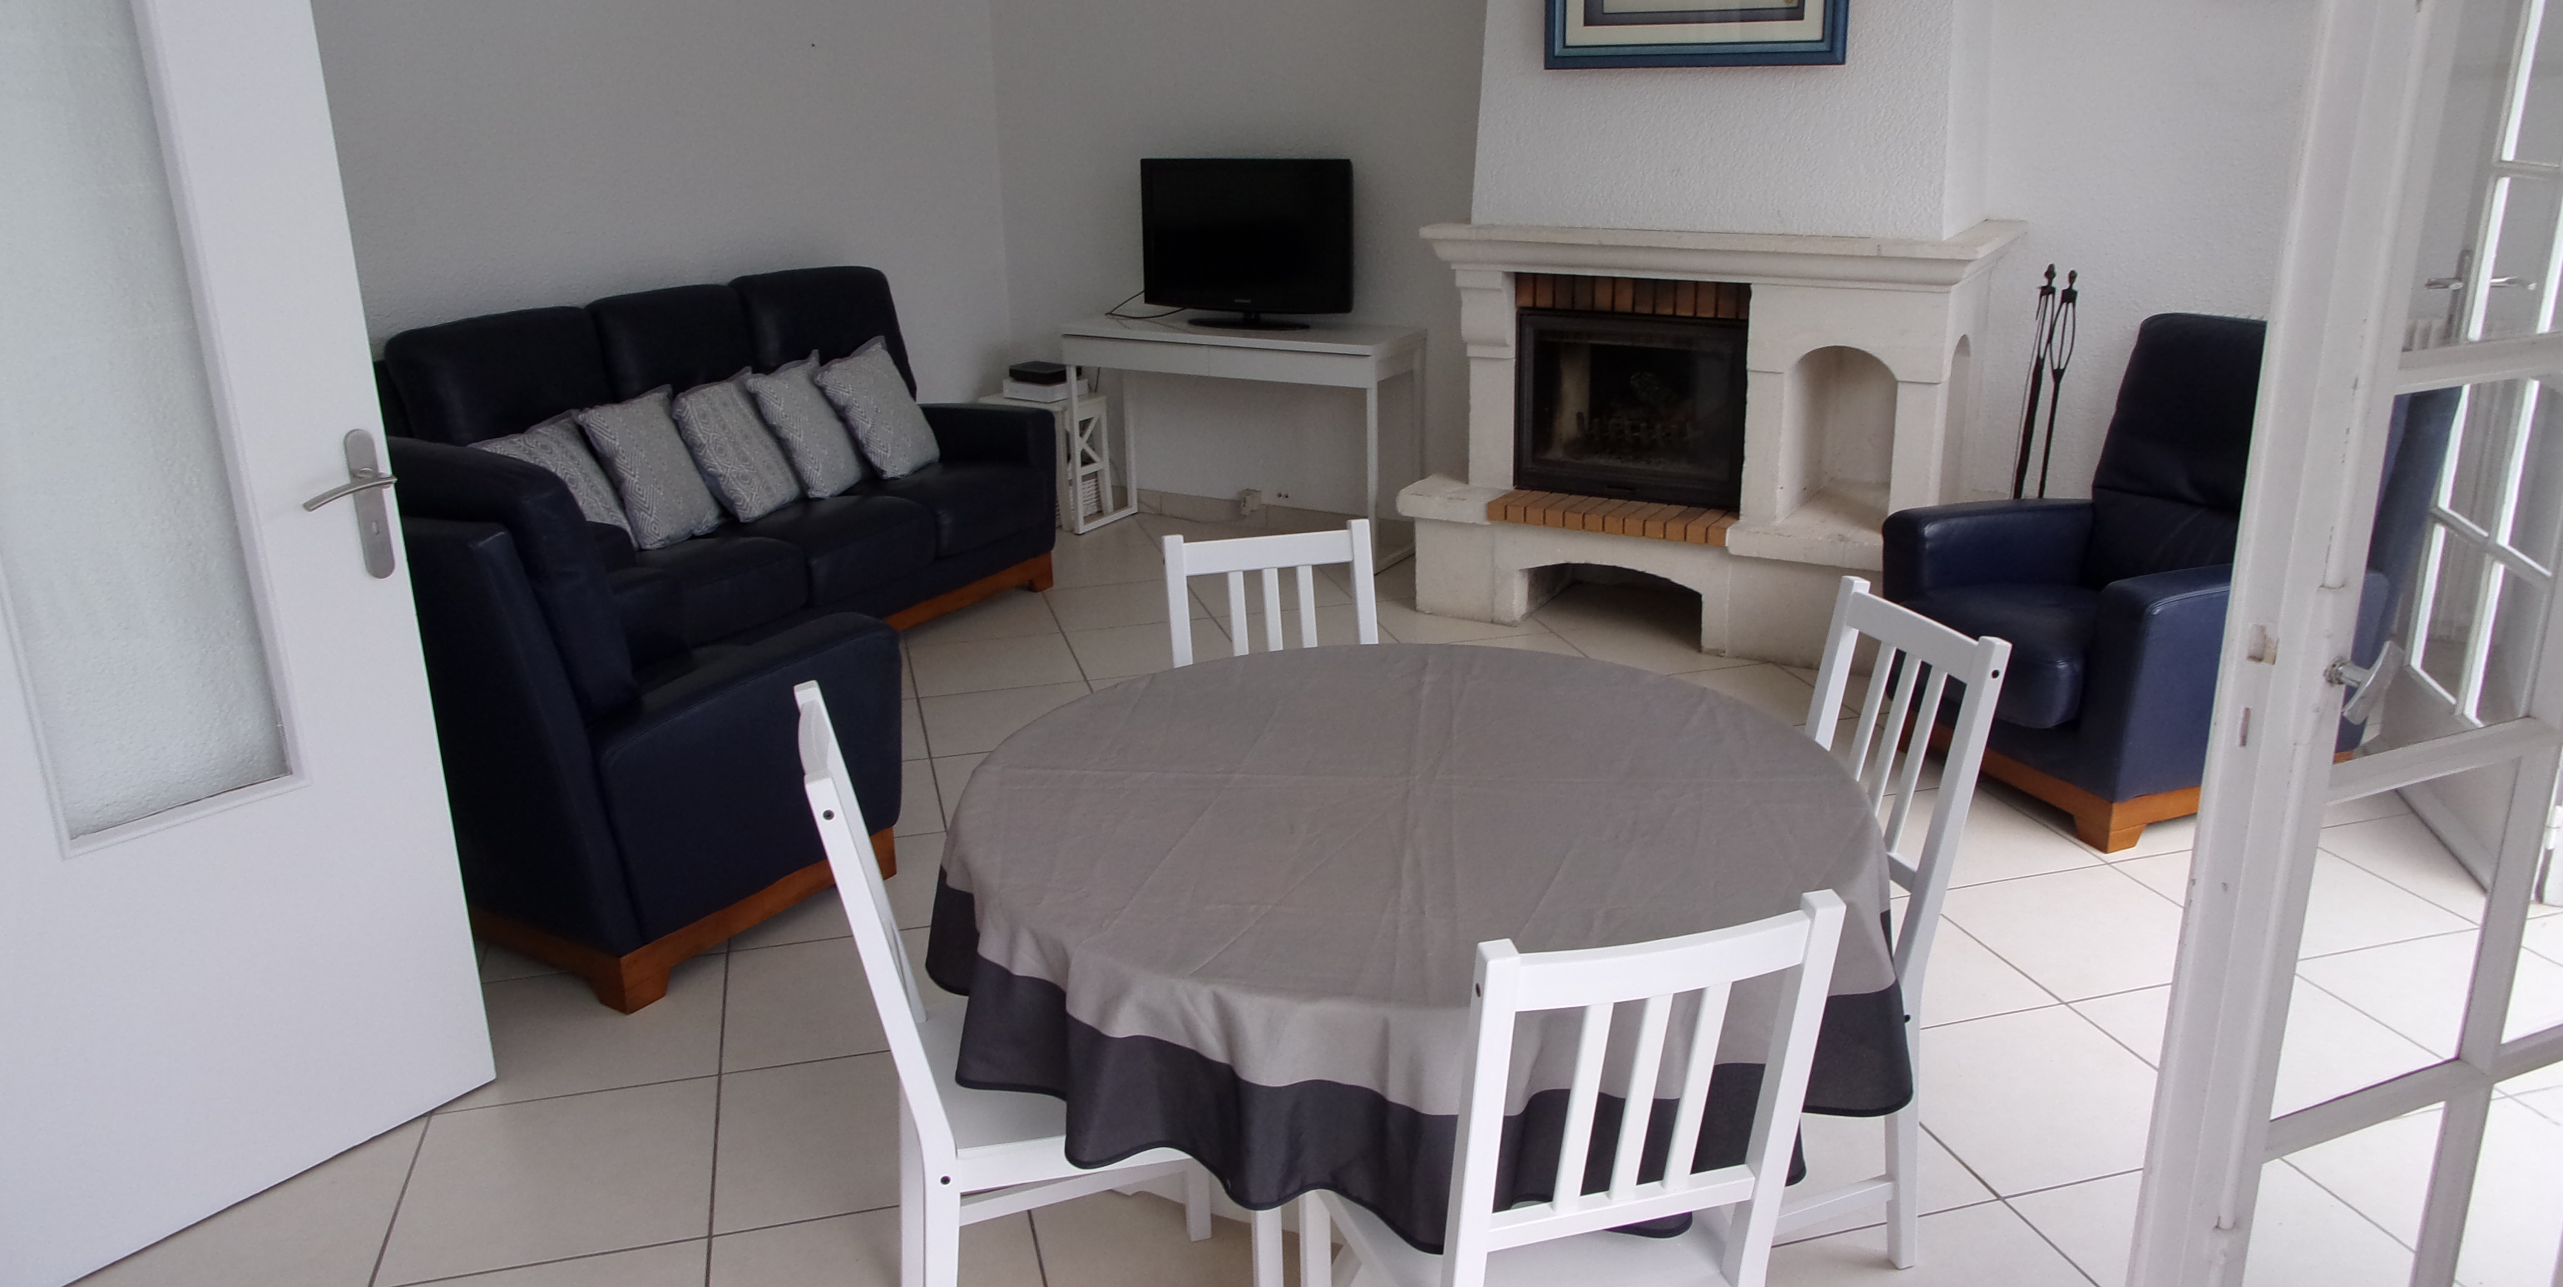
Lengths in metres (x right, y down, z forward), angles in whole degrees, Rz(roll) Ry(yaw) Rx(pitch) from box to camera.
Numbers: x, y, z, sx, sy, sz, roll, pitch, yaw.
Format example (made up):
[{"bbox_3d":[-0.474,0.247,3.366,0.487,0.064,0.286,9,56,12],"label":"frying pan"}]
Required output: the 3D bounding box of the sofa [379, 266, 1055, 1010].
[{"bbox_3d":[-1.311,-0.264,4.566,1.790,0.990,2.600,10,21,30],"label":"sofa"}]

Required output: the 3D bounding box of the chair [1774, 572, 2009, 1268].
[{"bbox_3d":[0.631,0.406,2.514,0.500,0.897,0.420,-6,19,-15],"label":"chair"}]

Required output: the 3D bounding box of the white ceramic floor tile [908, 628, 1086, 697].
[{"bbox_3d":[-0.818,0.054,5.185,0.455,0.010,0.455,-6,18,-14],"label":"white ceramic floor tile"}]

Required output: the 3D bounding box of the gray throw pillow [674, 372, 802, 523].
[{"bbox_3d":[-1.502,-0.548,5.157,0.130,0.375,0.360,-22,4,24],"label":"gray throw pillow"}]

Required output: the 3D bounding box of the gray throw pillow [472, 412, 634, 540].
[{"bbox_3d":[-1.836,-0.373,4.673,0.140,0.380,0.345,-17,10,36],"label":"gray throw pillow"}]

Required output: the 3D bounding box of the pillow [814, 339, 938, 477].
[{"bbox_3d":[-1.222,-0.703,5.653,0.140,0.380,0.345,-18,15,32],"label":"pillow"}]

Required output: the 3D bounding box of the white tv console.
[{"bbox_3d":[-0.119,-0.706,6.264,1.189,0.736,0.403,9,21,29],"label":"white tv console"}]

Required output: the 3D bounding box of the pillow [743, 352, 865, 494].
[{"bbox_3d":[-1.375,-0.622,5.410,0.140,0.380,0.345,-19,10,26],"label":"pillow"}]

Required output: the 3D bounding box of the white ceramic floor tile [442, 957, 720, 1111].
[{"bbox_3d":[-1.238,0.690,3.276,0.455,0.012,0.455,-6,19,-14],"label":"white ceramic floor tile"}]

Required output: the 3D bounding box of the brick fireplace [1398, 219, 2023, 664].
[{"bbox_3d":[1.178,-0.601,5.254,1.570,1.105,0.710,9,21,29],"label":"brick fireplace"}]

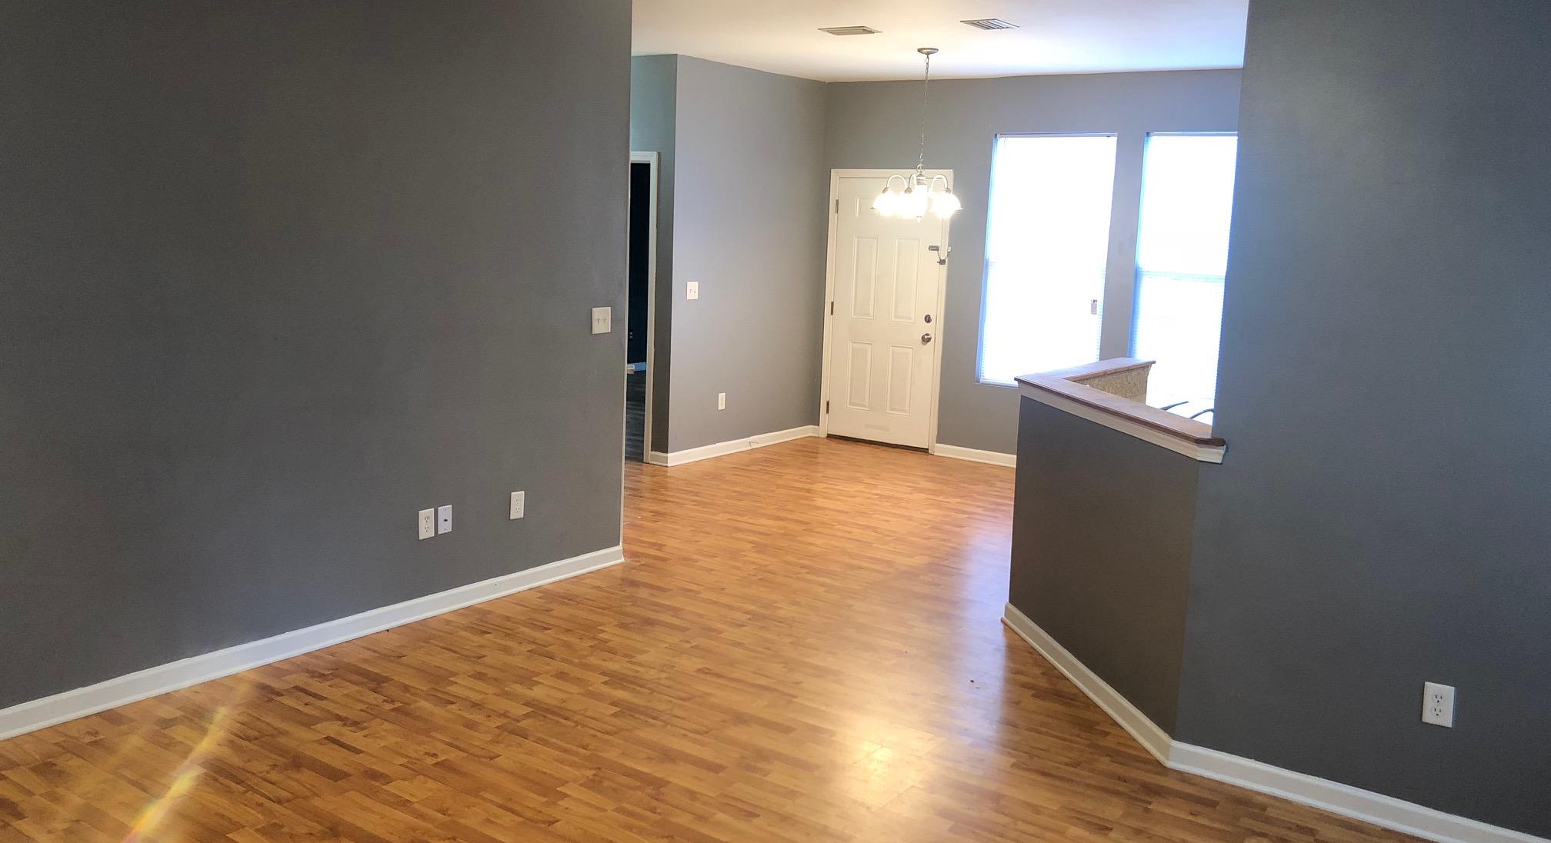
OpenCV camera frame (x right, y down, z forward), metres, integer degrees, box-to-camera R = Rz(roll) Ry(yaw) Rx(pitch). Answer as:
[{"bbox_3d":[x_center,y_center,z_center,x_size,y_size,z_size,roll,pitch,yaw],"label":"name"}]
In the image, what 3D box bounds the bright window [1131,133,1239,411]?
[{"bbox_3d":[2.828,-0.976,8.192,0.906,1.782,0.098,8,11,35],"label":"bright window"}]

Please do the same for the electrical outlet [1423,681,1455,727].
[{"bbox_3d":[1.846,0.791,3.494,0.072,0.115,0.010,8,11,35],"label":"electrical outlet"}]

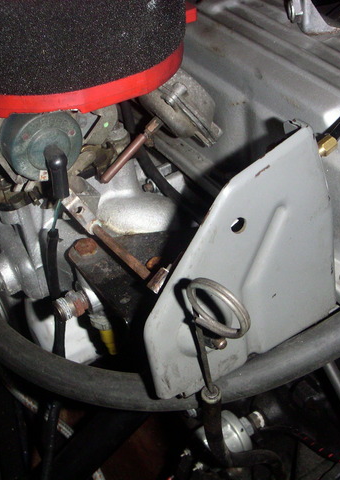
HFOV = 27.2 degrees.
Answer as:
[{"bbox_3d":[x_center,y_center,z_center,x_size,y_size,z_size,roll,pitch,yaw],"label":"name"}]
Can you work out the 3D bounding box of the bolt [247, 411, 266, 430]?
[{"bbox_3d":[0.072,0.149,0.580,0.012,0.015,0.015,-14,47,-24],"label":"bolt"}]

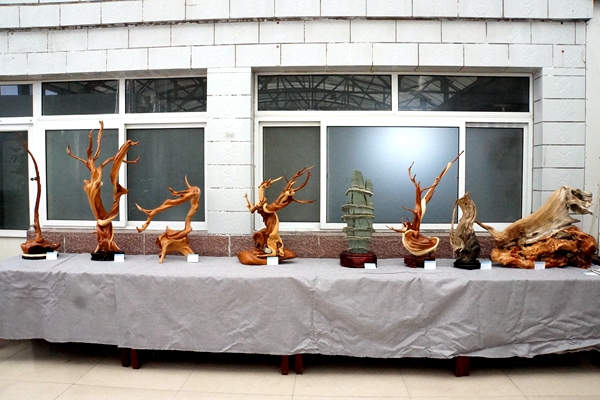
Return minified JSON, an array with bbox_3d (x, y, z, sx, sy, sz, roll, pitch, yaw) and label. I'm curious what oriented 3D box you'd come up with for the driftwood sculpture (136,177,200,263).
[{"bbox_3d":[-1.180,0.168,3.990,0.560,0.740,0.290,0,3,3],"label":"driftwood sculpture"}]

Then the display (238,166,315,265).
[{"bbox_3d":[-0.206,0.128,3.920,0.640,0.830,0.320,0,3,3],"label":"display"}]

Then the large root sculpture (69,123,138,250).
[{"bbox_3d":[-1.734,-0.110,3.962,0.659,1.180,0.360,0,2,3],"label":"large root sculpture"}]

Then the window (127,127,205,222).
[{"bbox_3d":[-1.303,-0.245,4.374,0.771,0.917,0.050,0,2,3],"label":"window"}]

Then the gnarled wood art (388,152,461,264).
[{"bbox_3d":[1.033,0.082,3.702,0.617,0.948,0.300,0,2,3],"label":"gnarled wood art"}]

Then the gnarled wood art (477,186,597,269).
[{"bbox_3d":[1.960,0.222,3.750,0.940,0.650,0.400,0,3,3],"label":"gnarled wood art"}]

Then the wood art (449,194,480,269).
[{"bbox_3d":[1.334,0.250,3.633,0.250,0.624,0.220,0,2,3],"label":"wood art"}]

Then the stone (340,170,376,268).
[{"bbox_3d":[0.493,0.155,3.800,0.305,0.800,0.220,0,3,3],"label":"stone"}]

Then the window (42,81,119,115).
[{"bbox_3d":[-2.151,-0.997,4.409,0.775,0.326,0.050,0,2,3],"label":"window"}]

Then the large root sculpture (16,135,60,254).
[{"bbox_3d":[-2.370,-0.033,4.050,0.360,1.130,0.250,0,3,3],"label":"large root sculpture"}]

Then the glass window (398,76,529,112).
[{"bbox_3d":[1.514,-0.976,4.155,1.189,0.334,0.050,0,2,3],"label":"glass window"}]

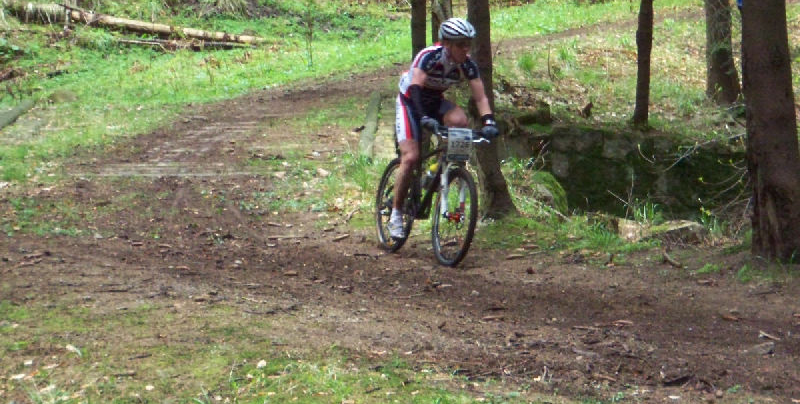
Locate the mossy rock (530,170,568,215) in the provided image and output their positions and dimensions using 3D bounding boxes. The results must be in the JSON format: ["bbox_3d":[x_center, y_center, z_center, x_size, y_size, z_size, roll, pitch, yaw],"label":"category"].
[{"bbox_3d":[1.200,-0.075,21.700,0.330,0.360,0.340,0,4,0],"label":"mossy rock"}]

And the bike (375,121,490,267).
[{"bbox_3d":[0.185,-0.100,18.600,0.620,1.000,1.730,2,3,-23],"label":"bike"}]

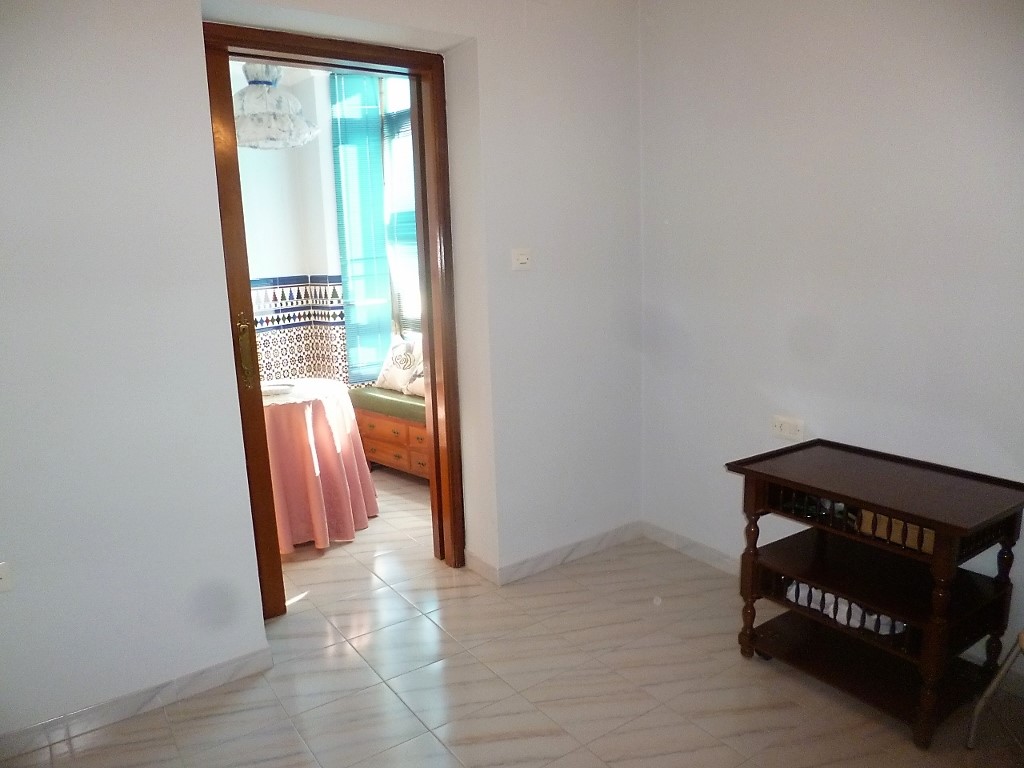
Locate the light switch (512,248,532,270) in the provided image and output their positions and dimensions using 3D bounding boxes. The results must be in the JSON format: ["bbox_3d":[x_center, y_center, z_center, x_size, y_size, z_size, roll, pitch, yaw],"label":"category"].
[{"bbox_3d":[0.041,-0.497,2.848,0.085,0.085,0.014,-9,12,-34],"label":"light switch"}]

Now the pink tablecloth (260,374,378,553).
[{"bbox_3d":[-1.205,0.397,3.764,0.929,0.720,0.929,-9,12,-34],"label":"pink tablecloth"}]

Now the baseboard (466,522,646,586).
[{"bbox_3d":[0.228,0.745,3.339,0.862,0.079,0.273,-9,12,-34],"label":"baseboard"}]

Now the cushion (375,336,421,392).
[{"bbox_3d":[-0.762,-0.154,4.870,0.140,0.390,0.390,16,-6,-44],"label":"cushion"}]

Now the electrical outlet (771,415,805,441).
[{"bbox_3d":[1.052,0.179,2.739,0.015,0.085,0.140,-9,12,-34],"label":"electrical outlet"}]

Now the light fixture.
[{"bbox_3d":[-1.218,-1.397,3.475,0.500,0.460,0.500,-9,12,-34],"label":"light fixture"}]

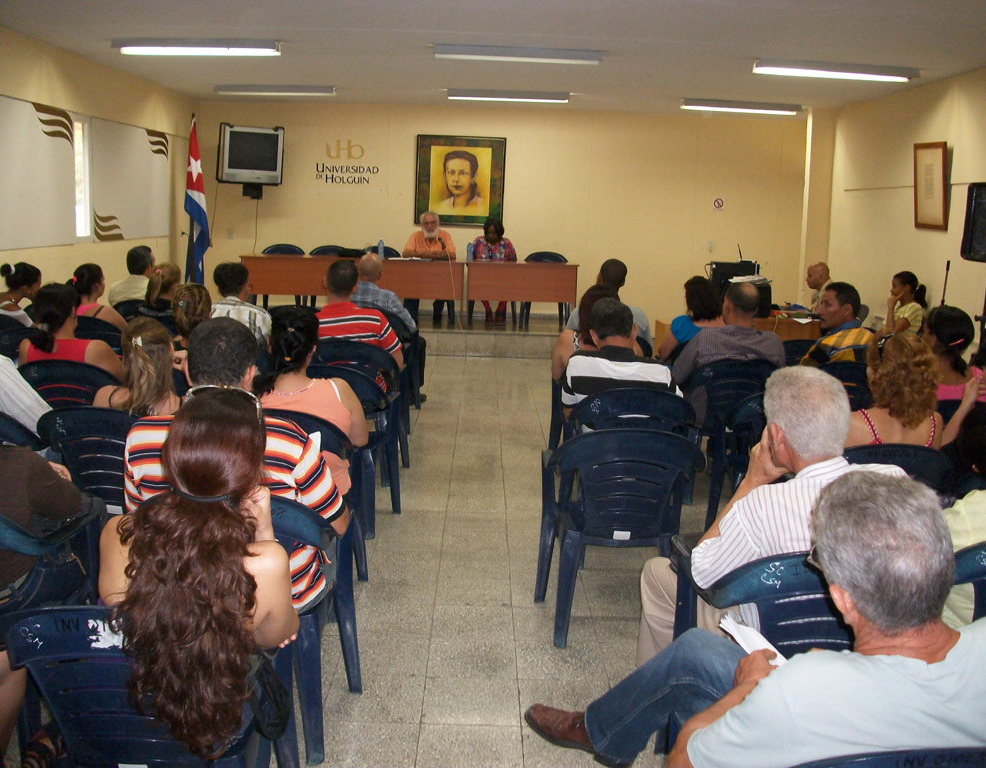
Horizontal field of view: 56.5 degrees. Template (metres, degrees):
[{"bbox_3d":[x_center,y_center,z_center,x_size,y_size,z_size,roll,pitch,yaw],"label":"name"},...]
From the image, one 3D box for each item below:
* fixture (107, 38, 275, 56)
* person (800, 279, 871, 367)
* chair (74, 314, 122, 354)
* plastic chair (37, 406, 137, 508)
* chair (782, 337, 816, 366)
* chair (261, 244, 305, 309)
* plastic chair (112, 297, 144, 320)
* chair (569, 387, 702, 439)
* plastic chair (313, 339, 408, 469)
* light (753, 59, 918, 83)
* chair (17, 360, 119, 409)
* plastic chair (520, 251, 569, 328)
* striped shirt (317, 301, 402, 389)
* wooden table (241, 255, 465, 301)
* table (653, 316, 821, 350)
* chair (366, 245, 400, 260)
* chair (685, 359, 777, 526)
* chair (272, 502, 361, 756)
[{"bbox_3d":[-2.151,-2.459,6.687,1.232,0.096,0.151,2,11,-1],"label":"fixture"},{"bbox_3d":[1.834,0.014,5.156,0.500,1.230,0.760,-1,11,-14],"label":"person"},{"bbox_3d":[-2.577,-0.071,6.090,0.570,0.830,0.560,3,11,9],"label":"chair"},{"bbox_3d":[-1.442,0.433,3.680,0.565,0.823,0.535,2,11,3],"label":"plastic chair"},{"bbox_3d":[1.903,0.093,5.994,0.570,0.830,0.560,2,11,-1],"label":"chair"},{"bbox_3d":[-2.403,-1.160,10.499,0.565,0.823,0.535,2,11,-1],"label":"chair"},{"bbox_3d":[-2.640,-0.260,7.164,0.570,0.830,0.560,2,11,-1],"label":"plastic chair"},{"bbox_3d":[0.587,0.376,4.266,0.570,0.830,0.560,2,11,-1],"label":"chair"},{"bbox_3d":[-0.761,0.132,5.258,0.570,0.830,0.560,2,11,3],"label":"plastic chair"},{"bbox_3d":[2.508,-2.318,6.735,1.232,0.096,0.151,2,11,-1],"label":"light"},{"bbox_3d":[-1.924,0.252,4.457,0.570,0.830,0.560,2,11,4],"label":"chair"},{"bbox_3d":[0.589,-1.074,10.509,0.565,0.823,0.535,2,11,-1],"label":"plastic chair"},{"bbox_3d":[-0.840,-0.211,5.295,0.580,0.600,0.320,2,11,-1],"label":"striped shirt"},{"bbox_3d":[-1.518,-1.040,10.272,2.420,0.739,0.600,2,11,-1],"label":"wooden table"},{"bbox_3d":[1.990,-0.188,7.562,1.280,0.750,0.650,1,11,-1],"label":"table"},{"bbox_3d":[-1.363,-1.171,10.748,0.570,0.830,0.560,2,11,-1],"label":"chair"},{"bbox_3d":[1.283,0.227,5.180,0.570,0.830,0.560,2,11,-1],"label":"chair"},{"bbox_3d":[-0.694,0.616,2.684,0.570,0.830,0.560,2,11,2],"label":"chair"}]

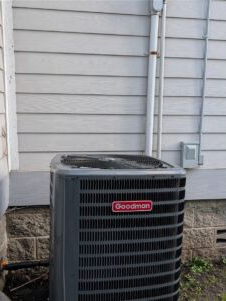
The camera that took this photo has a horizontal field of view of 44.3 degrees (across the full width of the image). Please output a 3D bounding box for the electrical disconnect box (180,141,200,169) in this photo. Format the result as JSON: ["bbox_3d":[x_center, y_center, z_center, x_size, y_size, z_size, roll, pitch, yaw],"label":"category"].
[{"bbox_3d":[0.646,0.044,2.350,0.145,0.205,0.085,-1,9,-9],"label":"electrical disconnect box"}]

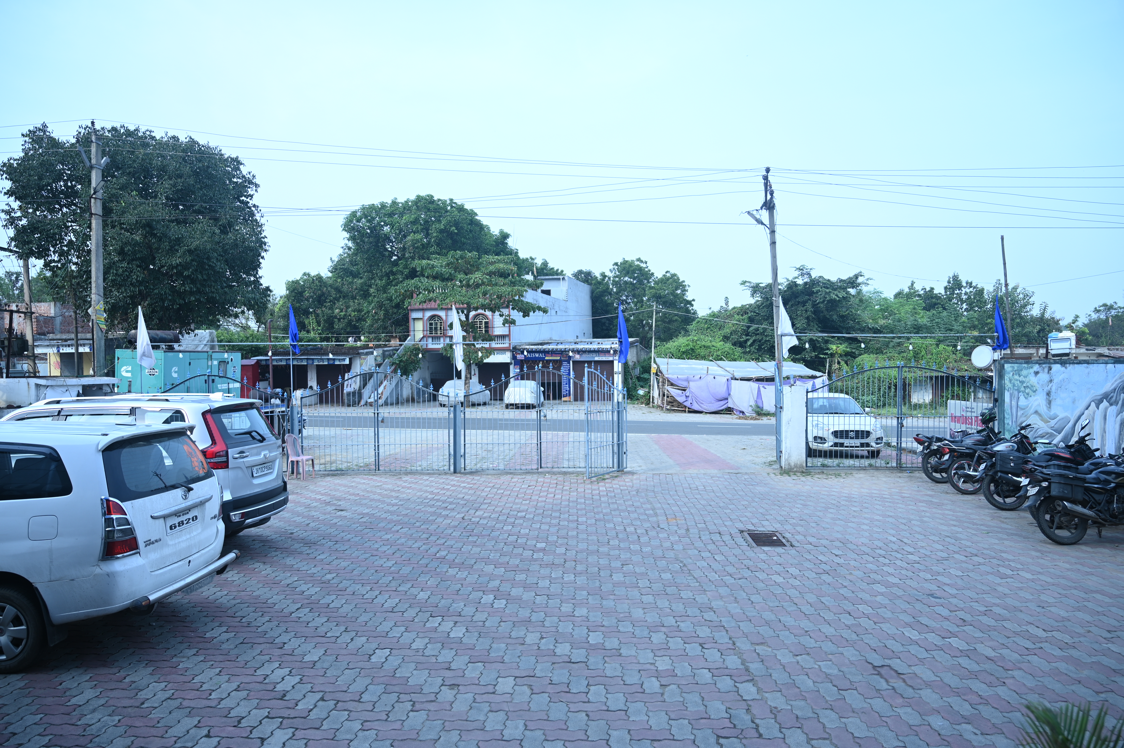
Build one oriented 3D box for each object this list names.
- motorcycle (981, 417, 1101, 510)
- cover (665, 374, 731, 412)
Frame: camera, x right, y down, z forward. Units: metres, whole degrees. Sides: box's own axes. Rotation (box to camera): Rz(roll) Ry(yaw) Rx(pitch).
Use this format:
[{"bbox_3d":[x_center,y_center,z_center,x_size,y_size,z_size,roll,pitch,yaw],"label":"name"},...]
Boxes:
[{"bbox_3d":[7.315,1.426,11.075,2.000,1.200,0.760,0,1,8],"label":"motorcycle"},{"bbox_3d":[6.291,0.890,34.500,3.100,1.700,0.350,-1,1,18],"label":"cover"}]

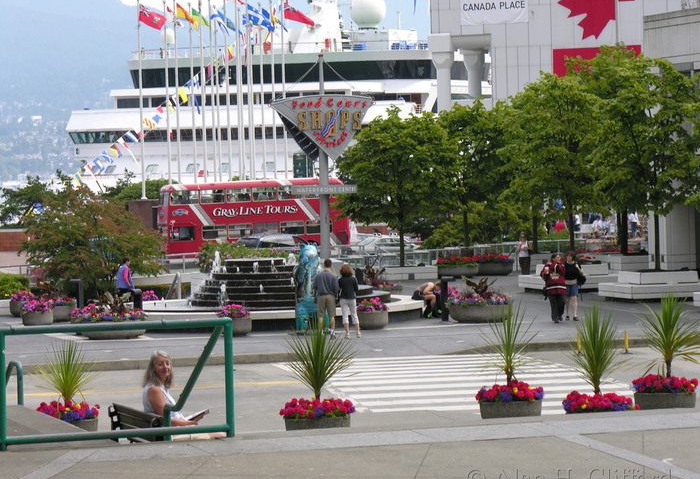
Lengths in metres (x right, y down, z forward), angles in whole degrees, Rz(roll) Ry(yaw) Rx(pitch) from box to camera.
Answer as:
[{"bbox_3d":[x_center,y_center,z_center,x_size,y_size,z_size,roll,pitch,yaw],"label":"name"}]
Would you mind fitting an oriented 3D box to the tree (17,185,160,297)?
[{"bbox_3d":[-7.301,0.199,81.000,4.100,3.500,4.000,-1,2,0],"label":"tree"}]

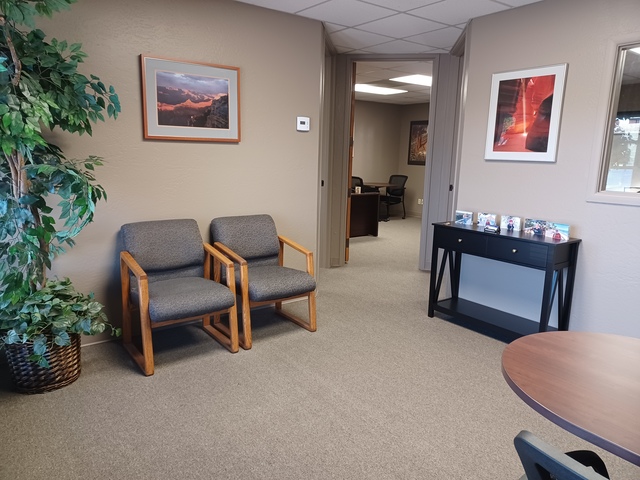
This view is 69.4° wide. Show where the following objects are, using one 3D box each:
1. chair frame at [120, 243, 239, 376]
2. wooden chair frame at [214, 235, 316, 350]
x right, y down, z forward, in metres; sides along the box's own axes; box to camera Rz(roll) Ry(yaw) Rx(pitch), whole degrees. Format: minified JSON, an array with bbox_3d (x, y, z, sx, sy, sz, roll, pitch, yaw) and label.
[{"bbox_3d":[-0.946,0.411,3.065,0.605,0.657,0.550,-7,13,-36],"label":"chair frame"},{"bbox_3d":[-0.428,0.350,3.451,0.608,0.657,0.550,-7,13,-36],"label":"wooden chair frame"}]

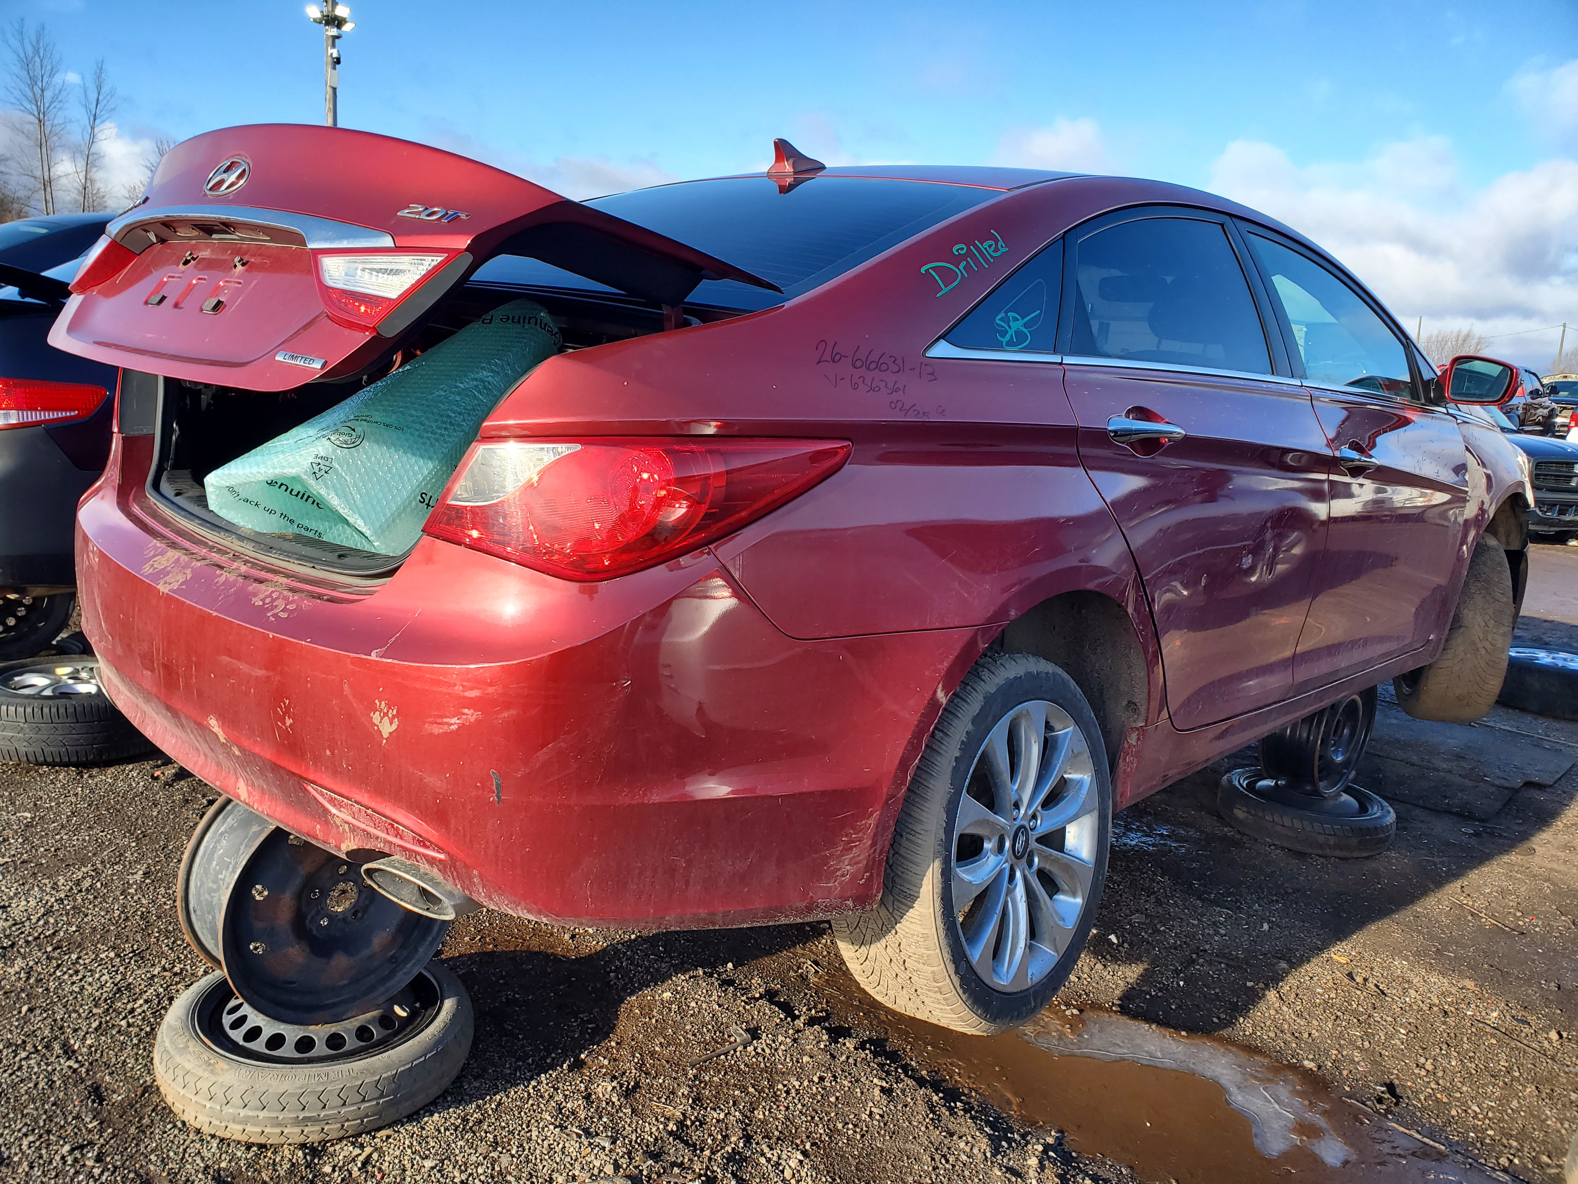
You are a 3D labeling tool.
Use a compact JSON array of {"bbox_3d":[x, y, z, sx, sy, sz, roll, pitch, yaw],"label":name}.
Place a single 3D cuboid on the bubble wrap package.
[{"bbox_3d":[-0.637,-0.243,1.873,0.550,0.220,0.520,-26,22,-17],"label":"bubble wrap package"}]

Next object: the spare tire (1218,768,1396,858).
[{"bbox_3d":[1.719,0.730,3.930,0.575,0.130,0.575,5,10,0],"label":"spare tire"}]

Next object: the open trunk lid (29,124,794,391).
[{"bbox_3d":[-0.680,-0.470,1.931,1.230,0.390,0.630,17,1,43],"label":"open trunk lid"}]

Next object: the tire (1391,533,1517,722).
[{"bbox_3d":[2.264,0.114,4.072,0.235,0.660,0.660,9,12,16],"label":"tire"}]

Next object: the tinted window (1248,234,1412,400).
[{"bbox_3d":[1.390,-0.679,2.979,0.760,0.395,0.060,-7,-12,-45],"label":"tinted window"}]

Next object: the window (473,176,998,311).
[{"bbox_3d":[-0.244,-0.715,2.310,1.240,0.100,0.720,17,39,43],"label":"window"}]

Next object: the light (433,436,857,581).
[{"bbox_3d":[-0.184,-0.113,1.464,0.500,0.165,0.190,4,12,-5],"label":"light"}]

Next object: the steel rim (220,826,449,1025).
[{"bbox_3d":[-0.882,0.576,2.259,0.440,0.440,0.190,-6,11,-43],"label":"steel rim"}]

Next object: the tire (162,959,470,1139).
[{"bbox_3d":[-0.913,0.862,2.309,0.567,0.125,0.567,5,10,0],"label":"tire"}]

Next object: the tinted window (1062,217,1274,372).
[{"bbox_3d":[0.723,-0.609,2.307,0.820,0.375,0.060,-7,-12,-45],"label":"tinted window"}]

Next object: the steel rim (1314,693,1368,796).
[{"bbox_3d":[1.705,0.414,3.813,0.430,0.430,0.190,-4,10,-38],"label":"steel rim"}]

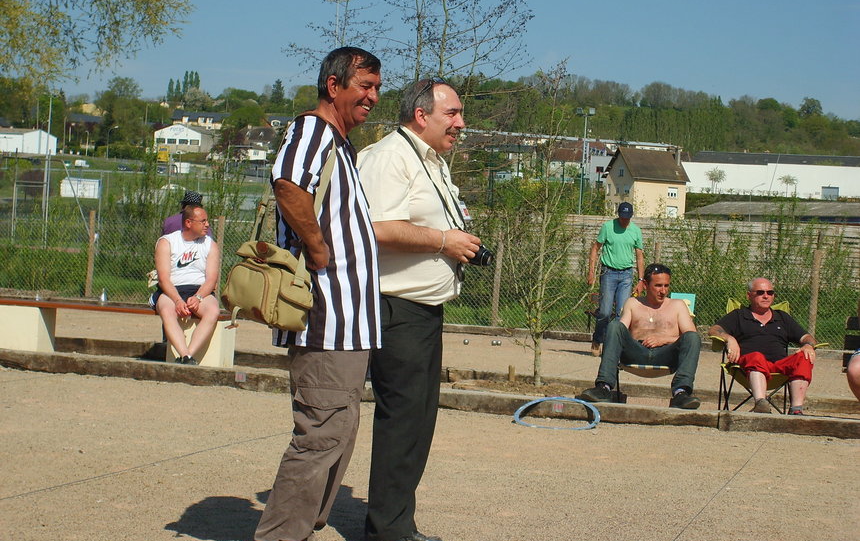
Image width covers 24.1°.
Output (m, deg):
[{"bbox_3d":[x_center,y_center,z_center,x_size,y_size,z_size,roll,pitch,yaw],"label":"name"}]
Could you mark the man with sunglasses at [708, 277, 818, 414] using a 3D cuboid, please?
[{"bbox_3d":[2.337,0.544,14.100,0.730,1.030,0.840,3,1,-3],"label":"man with sunglasses"}]

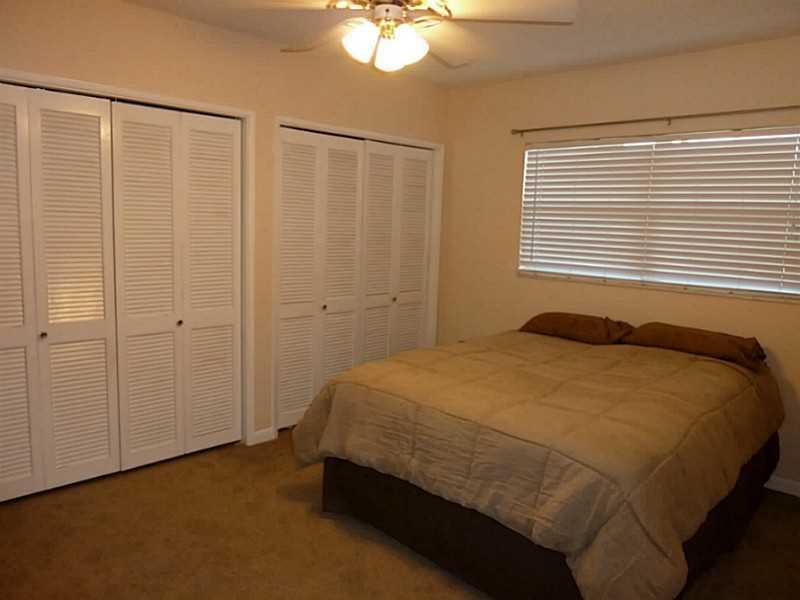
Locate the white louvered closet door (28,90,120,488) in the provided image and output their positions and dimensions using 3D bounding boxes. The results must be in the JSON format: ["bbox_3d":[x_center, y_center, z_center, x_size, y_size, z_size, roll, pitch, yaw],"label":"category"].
[{"bbox_3d":[-1.682,-0.025,3.016,0.369,2.015,0.036,-5,10,-43],"label":"white louvered closet door"}]

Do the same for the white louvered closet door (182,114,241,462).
[{"bbox_3d":[-1.142,-0.070,3.515,0.371,2.015,0.036,-5,10,-43],"label":"white louvered closet door"}]

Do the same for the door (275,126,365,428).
[{"bbox_3d":[-0.553,-0.134,4.059,0.694,2.000,0.036,-5,10,-43],"label":"door"}]

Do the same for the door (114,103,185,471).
[{"bbox_3d":[-1.413,-0.048,3.265,0.367,2.015,0.036,-5,10,-43],"label":"door"}]

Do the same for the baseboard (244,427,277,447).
[{"bbox_3d":[-0.920,0.904,3.827,0.237,0.088,0.018,-5,10,-43],"label":"baseboard"}]

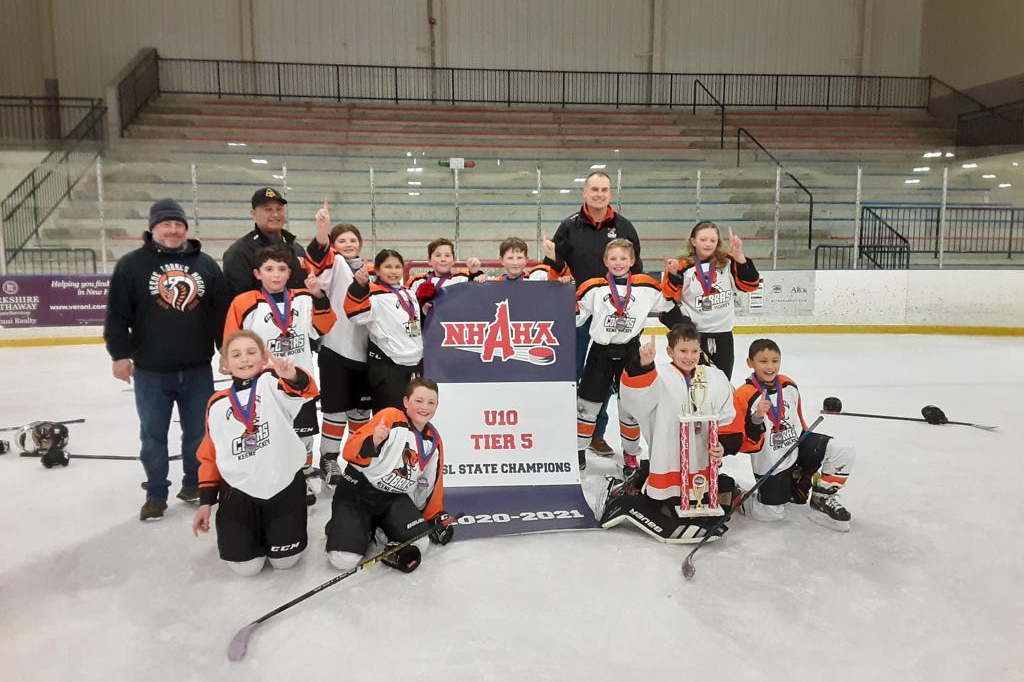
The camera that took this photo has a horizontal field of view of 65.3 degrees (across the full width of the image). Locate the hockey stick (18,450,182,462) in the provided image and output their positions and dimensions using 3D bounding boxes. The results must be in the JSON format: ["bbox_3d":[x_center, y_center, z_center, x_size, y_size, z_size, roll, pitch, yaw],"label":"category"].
[{"bbox_3d":[-2.860,0.787,5.614,1.168,0.040,0.190,1,7,7],"label":"hockey stick"}]

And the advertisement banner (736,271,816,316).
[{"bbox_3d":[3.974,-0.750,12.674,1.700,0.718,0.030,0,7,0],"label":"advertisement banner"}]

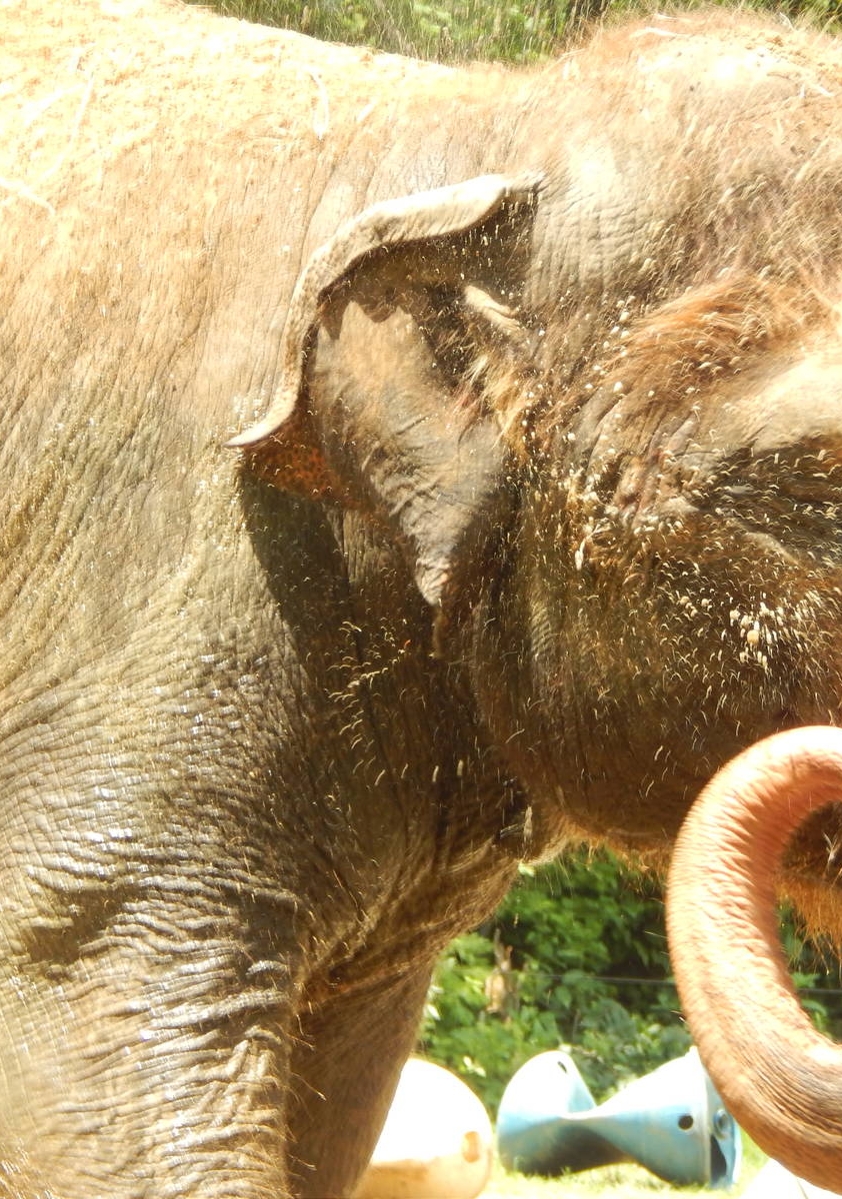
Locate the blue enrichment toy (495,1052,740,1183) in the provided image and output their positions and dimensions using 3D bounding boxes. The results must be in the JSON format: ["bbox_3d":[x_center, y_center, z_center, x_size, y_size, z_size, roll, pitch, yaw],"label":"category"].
[{"bbox_3d":[0.777,2.051,46.000,0.870,0.540,0.540,0,-1,15],"label":"blue enrichment toy"}]

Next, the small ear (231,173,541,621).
[{"bbox_3d":[-0.043,-0.252,14.500,0.370,0.560,0.180,0,-1,-20],"label":"small ear"}]

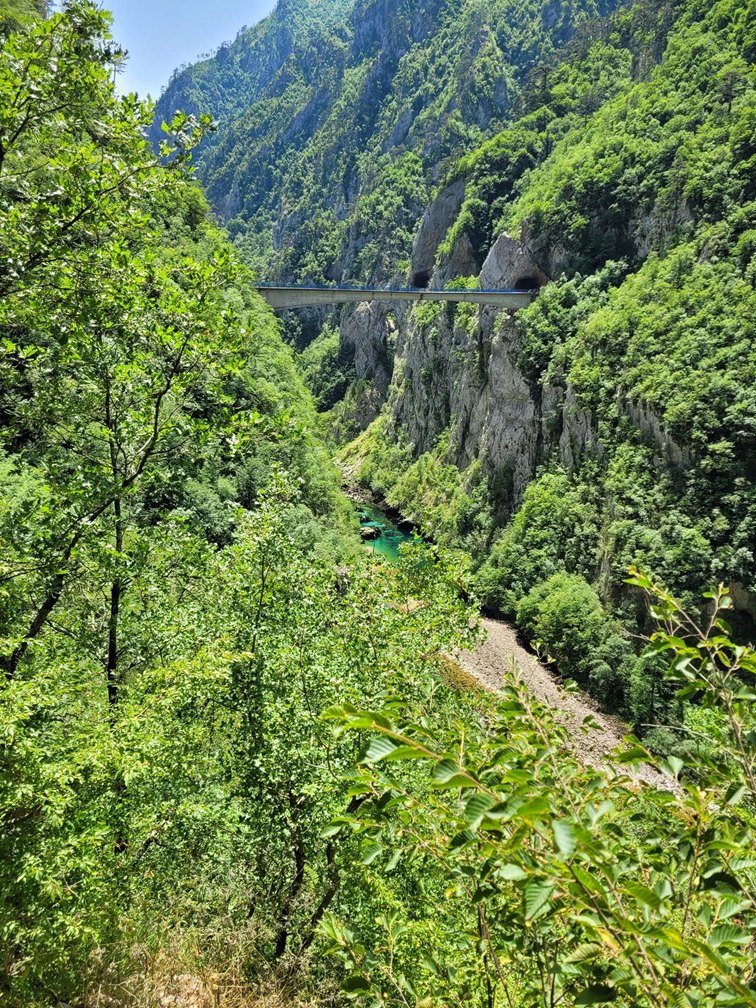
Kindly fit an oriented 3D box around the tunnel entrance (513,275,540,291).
[{"bbox_3d":[51.563,-76.202,262.000,9.000,5.300,2.500,12,19,39],"label":"tunnel entrance"}]

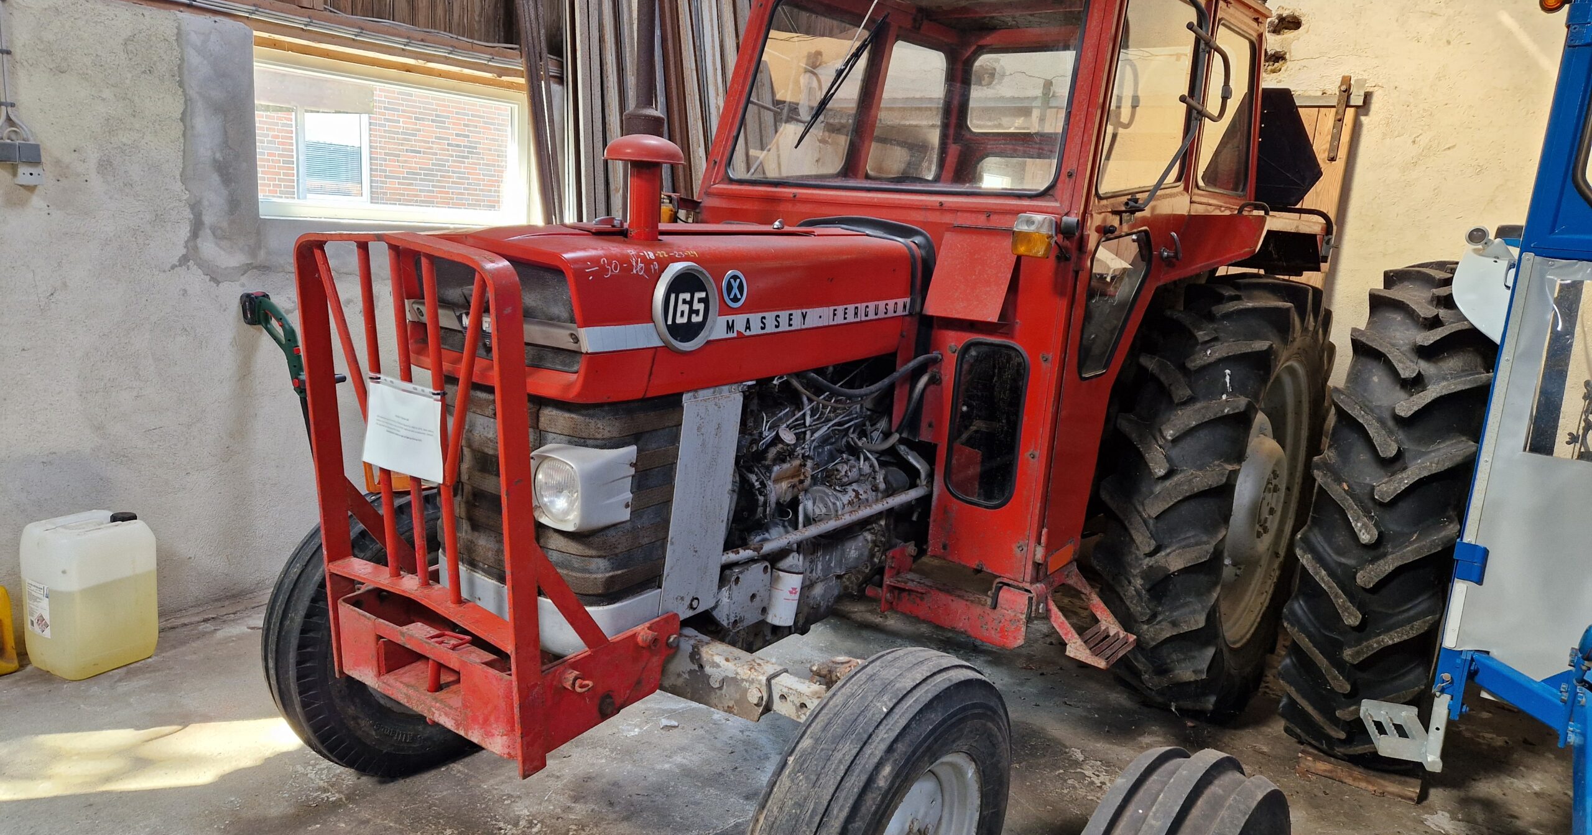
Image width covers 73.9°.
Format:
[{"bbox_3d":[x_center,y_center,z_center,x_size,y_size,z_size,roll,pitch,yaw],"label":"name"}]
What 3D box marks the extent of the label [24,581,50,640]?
[{"bbox_3d":[-2.341,0.592,3.270,0.120,0.170,0.004,9,12,26],"label":"label"}]

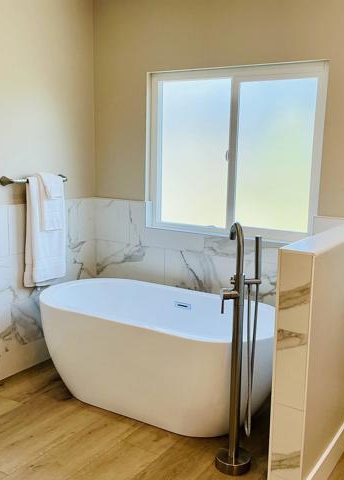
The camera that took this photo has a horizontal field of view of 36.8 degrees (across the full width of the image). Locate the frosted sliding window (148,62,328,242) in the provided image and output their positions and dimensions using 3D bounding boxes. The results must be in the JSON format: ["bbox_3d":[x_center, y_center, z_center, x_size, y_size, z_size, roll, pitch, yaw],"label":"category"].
[{"bbox_3d":[0.350,-0.540,3.225,1.195,1.016,0.077,7,11,32],"label":"frosted sliding window"}]

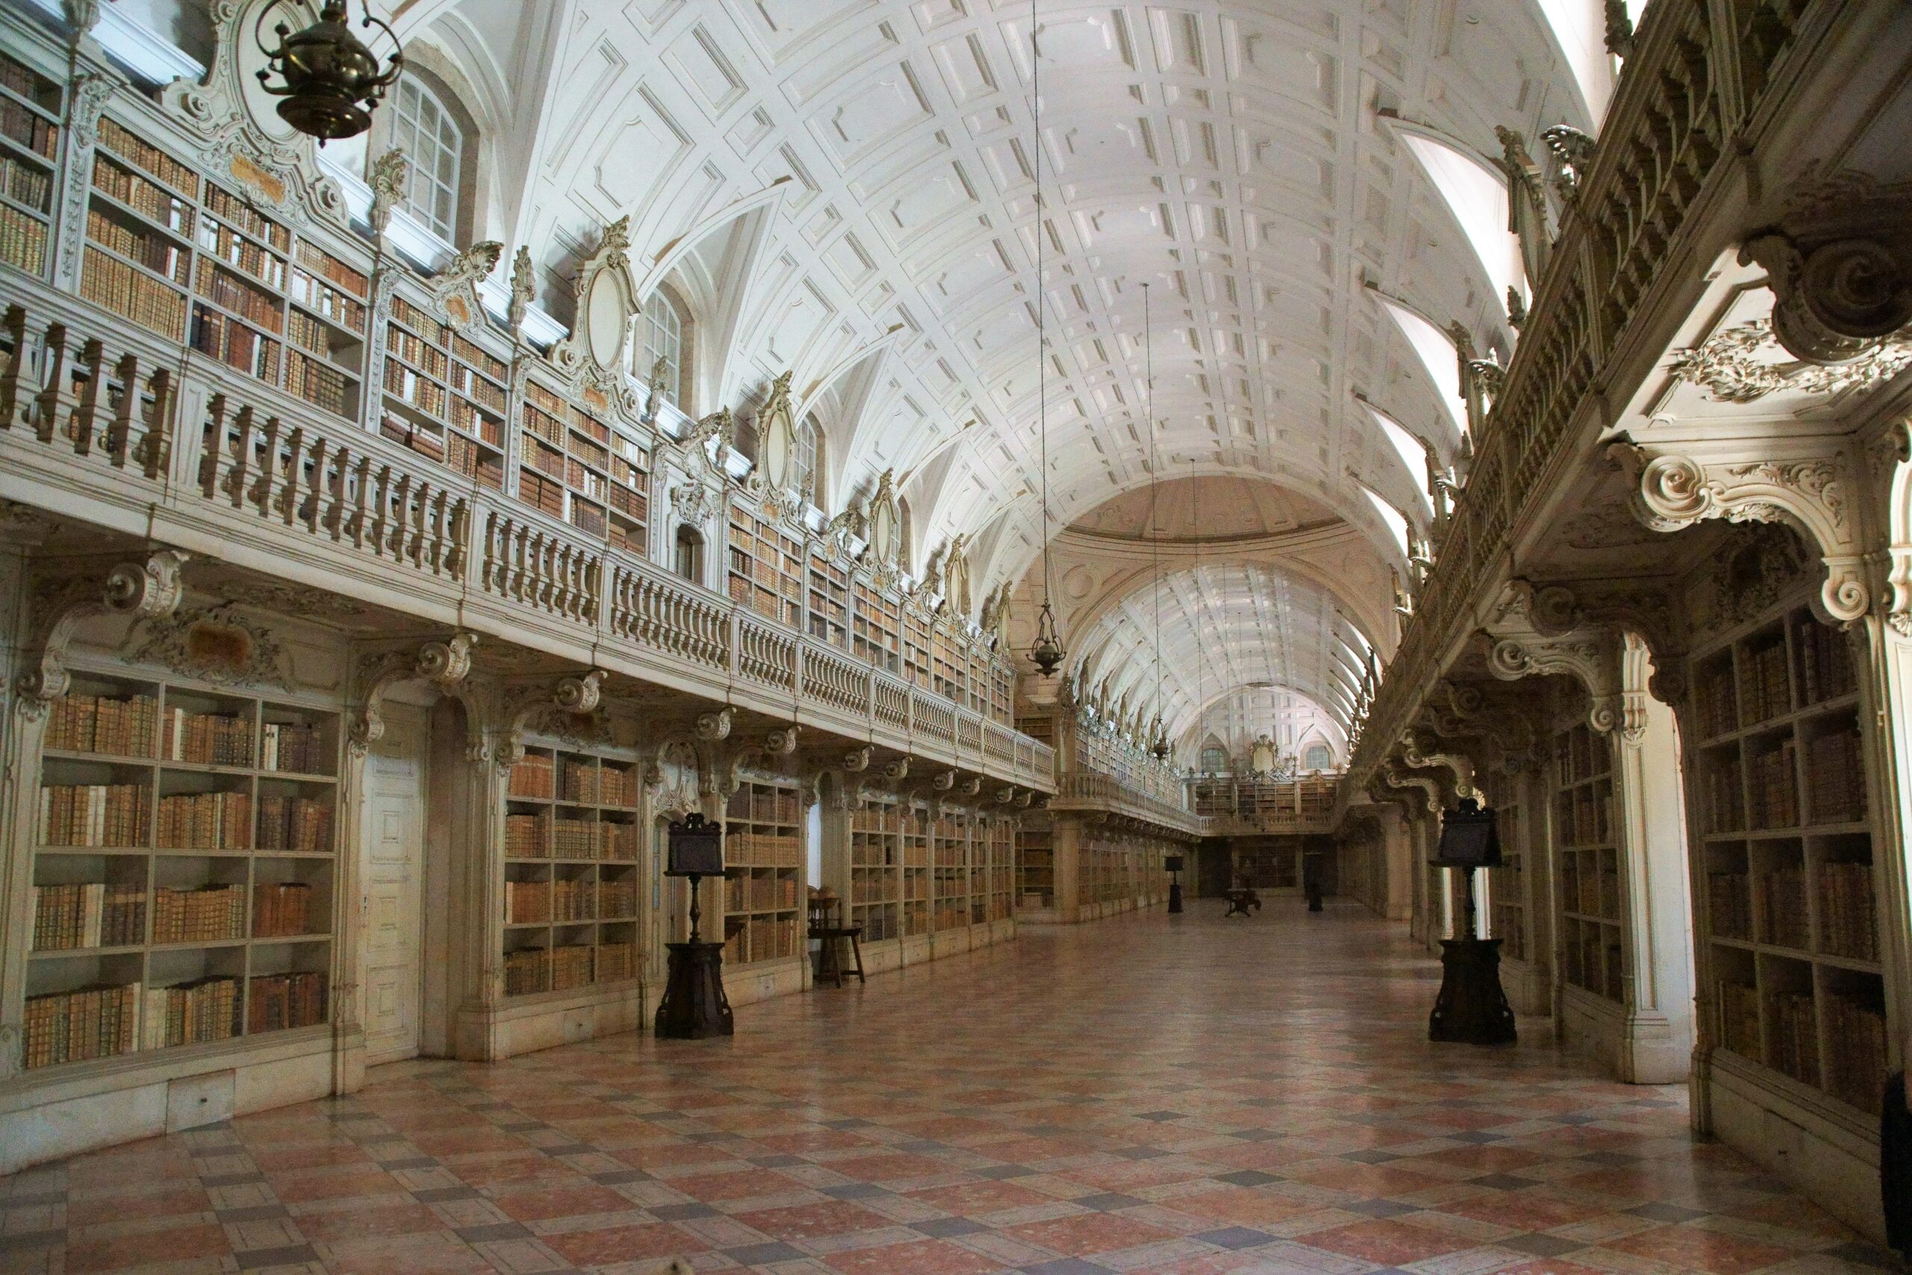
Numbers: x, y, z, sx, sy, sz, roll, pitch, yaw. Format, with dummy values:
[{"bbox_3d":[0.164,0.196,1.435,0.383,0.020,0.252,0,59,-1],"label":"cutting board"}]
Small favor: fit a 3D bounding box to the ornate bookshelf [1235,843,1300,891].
[{"bbox_3d":[16.022,11.768,73.750,3.029,2.300,0.421,-3,-10,14],"label":"ornate bookshelf"}]

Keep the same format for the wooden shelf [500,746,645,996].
[{"bbox_3d":[-3.815,2.232,13.846,0.421,2.300,2.592,-3,-10,14],"label":"wooden shelf"}]

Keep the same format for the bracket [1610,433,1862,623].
[{"bbox_3d":[3.208,-0.424,5.851,0.907,0.794,0.292,-3,-10,14],"label":"bracket"}]

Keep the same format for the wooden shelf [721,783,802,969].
[{"bbox_3d":[-2.653,3.005,18.588,0.421,2.333,2.624,-3,-10,14],"label":"wooden shelf"}]

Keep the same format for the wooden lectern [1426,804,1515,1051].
[{"bbox_3d":[4.705,2.583,13.206,0.648,2.228,0.583,-9,-12,41],"label":"wooden lectern"}]

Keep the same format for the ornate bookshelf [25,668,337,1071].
[{"bbox_3d":[-4.924,1.438,9.117,0.421,2.317,2.673,-3,-10,14],"label":"ornate bookshelf"}]

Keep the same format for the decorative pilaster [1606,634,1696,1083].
[{"bbox_3d":[5.064,1.643,10.512,0.470,3.208,0.356,-3,-10,14],"label":"decorative pilaster"}]

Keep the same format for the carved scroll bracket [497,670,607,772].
[{"bbox_3d":[-3.526,0.714,12.551,0.972,0.826,0.308,-3,-10,14],"label":"carved scroll bracket"}]

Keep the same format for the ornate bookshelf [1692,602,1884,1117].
[{"bbox_3d":[4.129,1.011,6.877,0.421,2.300,2.657,-3,-10,14],"label":"ornate bookshelf"}]

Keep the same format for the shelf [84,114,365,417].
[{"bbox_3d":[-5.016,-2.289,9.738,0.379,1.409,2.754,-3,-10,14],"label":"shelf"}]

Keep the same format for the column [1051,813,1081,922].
[{"bbox_3d":[3.446,7.244,44.658,0.794,3.208,0.729,-3,-10,14],"label":"column"}]

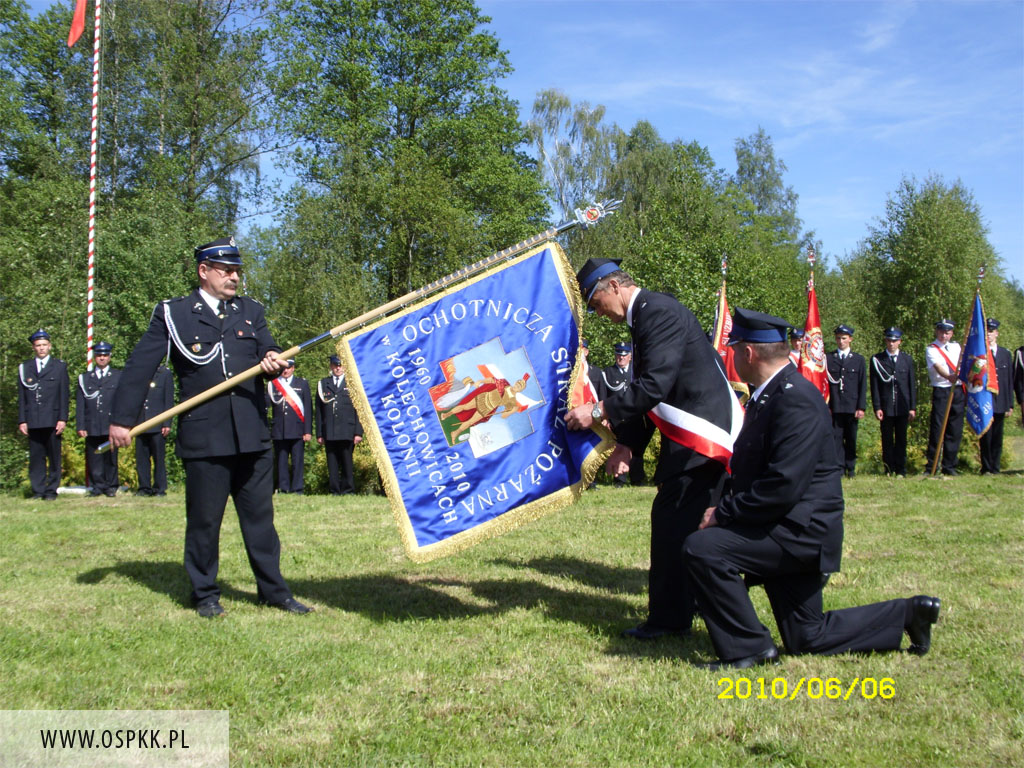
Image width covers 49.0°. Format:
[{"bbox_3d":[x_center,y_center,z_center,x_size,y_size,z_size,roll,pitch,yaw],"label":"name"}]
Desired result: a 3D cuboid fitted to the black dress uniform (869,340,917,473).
[{"bbox_3d":[4.582,0.306,13.500,0.540,1.600,0.320,0,-1,13],"label":"black dress uniform"}]

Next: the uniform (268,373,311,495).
[{"bbox_3d":[-2.745,0.581,13.900,0.540,1.540,0.330,0,-1,-6],"label":"uniform"}]

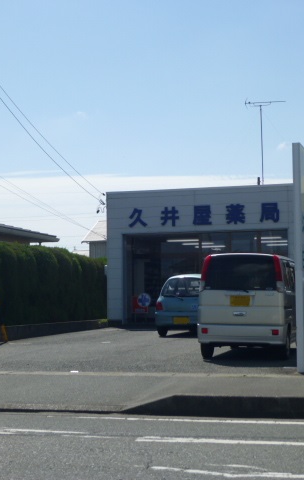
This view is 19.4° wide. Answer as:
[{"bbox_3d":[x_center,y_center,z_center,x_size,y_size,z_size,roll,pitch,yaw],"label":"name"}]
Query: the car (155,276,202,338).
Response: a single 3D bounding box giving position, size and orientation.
[{"bbox_3d":[1.242,1.504,21.047,1.410,1.430,3.320,-2,-3,18],"label":"car"}]

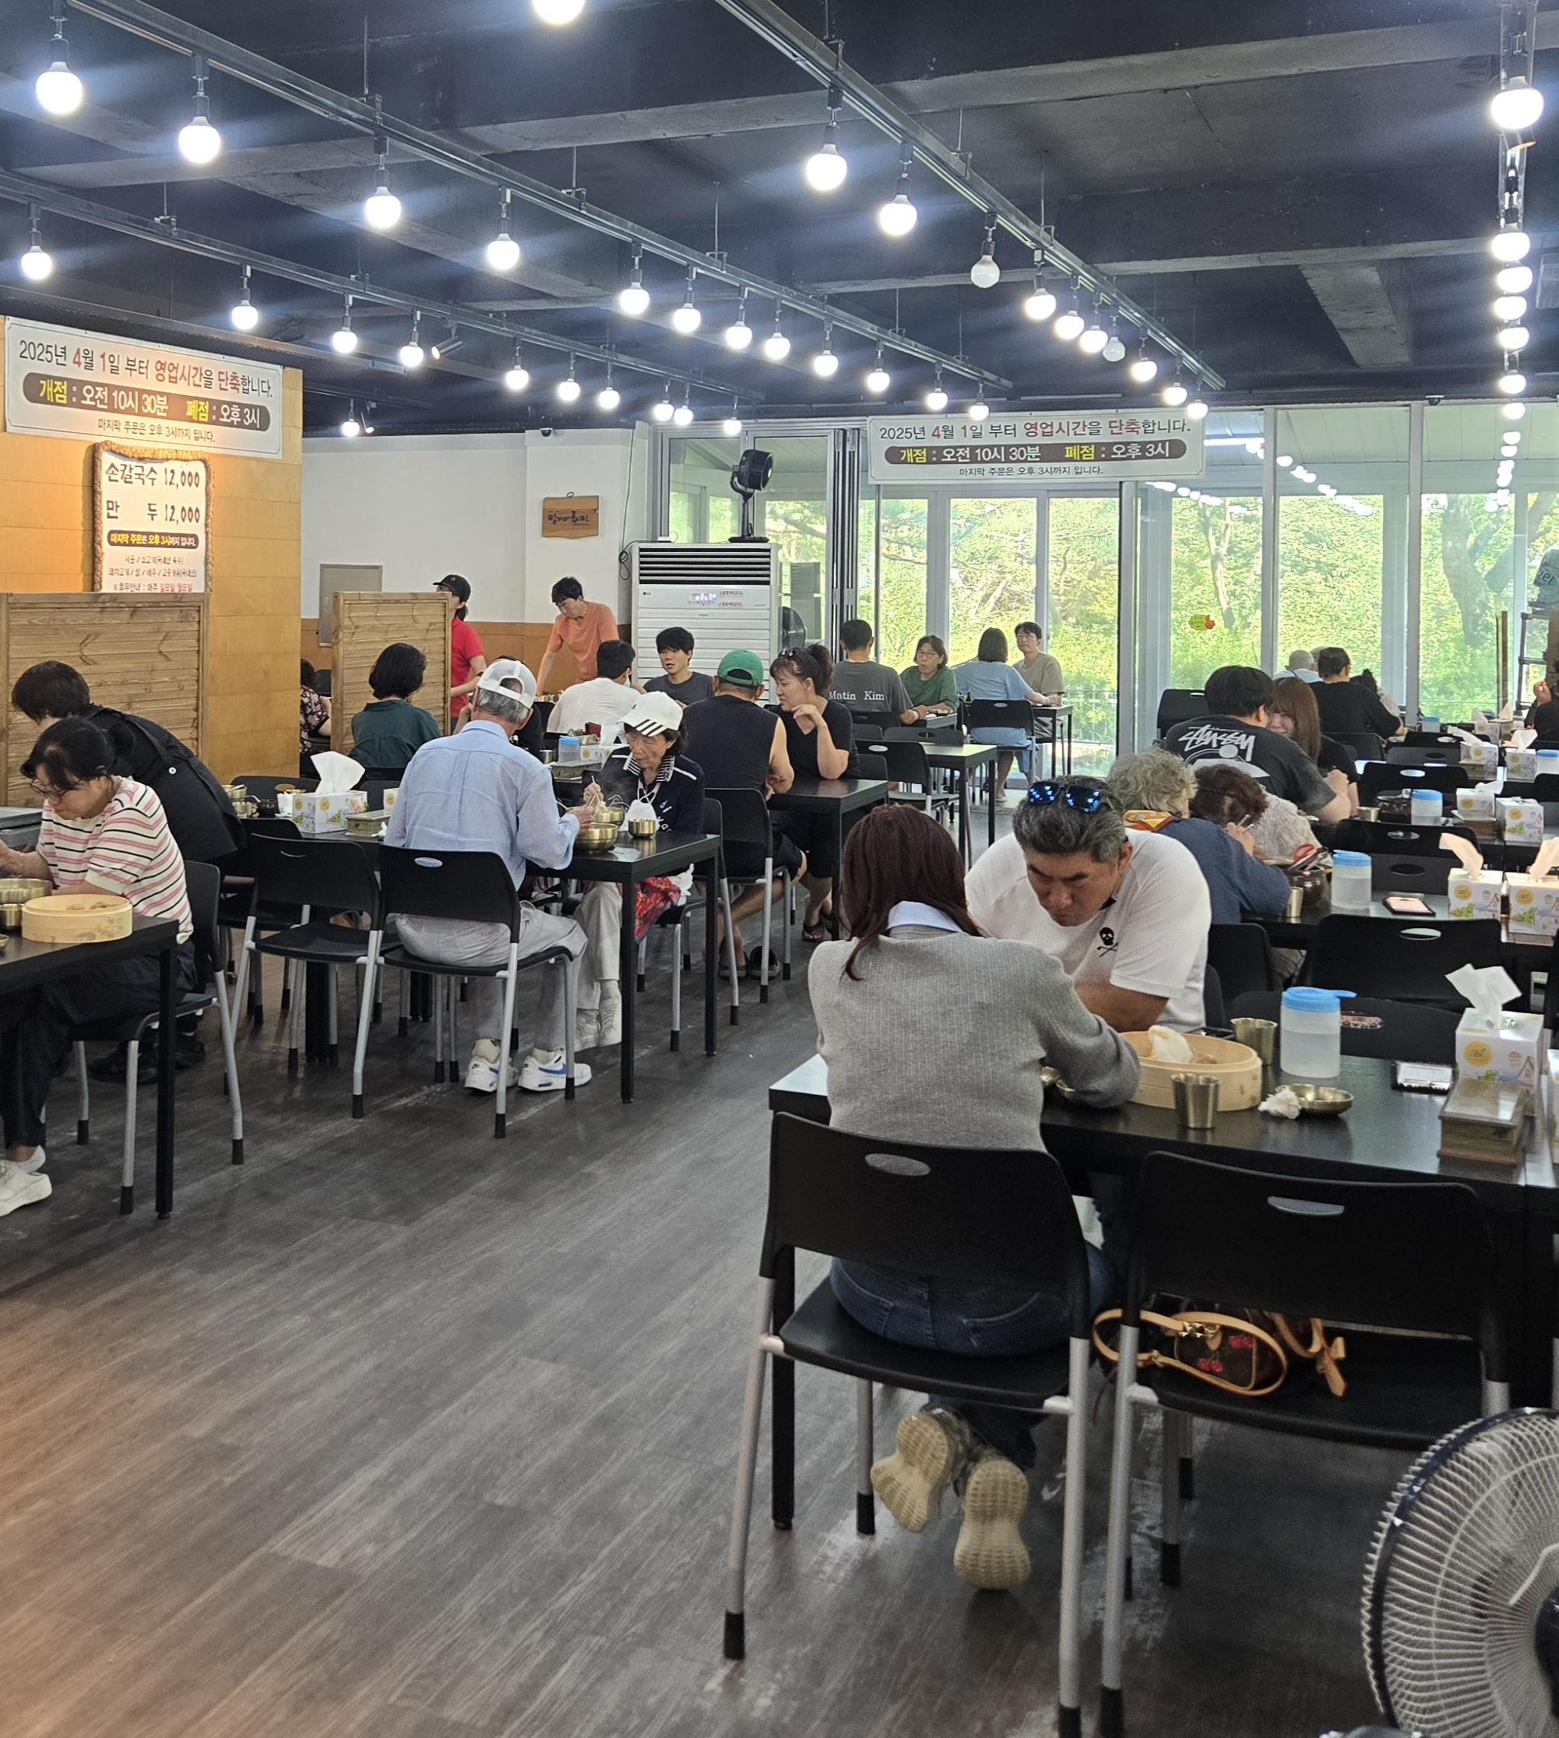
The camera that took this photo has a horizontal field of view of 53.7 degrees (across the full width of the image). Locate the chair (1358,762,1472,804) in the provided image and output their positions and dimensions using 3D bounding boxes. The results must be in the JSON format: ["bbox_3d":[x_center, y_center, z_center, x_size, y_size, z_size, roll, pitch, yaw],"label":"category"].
[{"bbox_3d":[3.142,-0.139,7.620,0.490,0.790,0.480,4,10,22],"label":"chair"}]

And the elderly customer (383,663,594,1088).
[{"bbox_3d":[-0.880,0.045,4.760,0.540,1.330,0.700,6,10,29],"label":"elderly customer"}]

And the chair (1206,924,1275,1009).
[{"bbox_3d":[1.070,0.490,4.020,0.500,0.810,0.520,3,8,21],"label":"chair"}]

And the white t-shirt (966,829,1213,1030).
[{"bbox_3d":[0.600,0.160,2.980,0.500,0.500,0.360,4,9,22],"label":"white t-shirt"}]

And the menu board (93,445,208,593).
[{"bbox_3d":[-3.400,-1.860,8.420,0.060,0.880,0.770,4,8,23],"label":"menu board"}]

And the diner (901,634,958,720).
[{"bbox_3d":[1.020,-0.935,10.600,0.480,1.250,0.700,4,8,25],"label":"diner"}]

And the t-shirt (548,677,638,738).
[{"bbox_3d":[-1.015,-0.770,8.500,0.500,0.580,0.300,3,8,20],"label":"t-shirt"}]

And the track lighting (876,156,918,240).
[{"bbox_3d":[0.340,-1.942,4.450,0.103,0.235,0.103,3,8,22],"label":"track lighting"}]

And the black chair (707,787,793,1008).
[{"bbox_3d":[-0.210,0.068,5.920,0.490,0.800,0.500,3,9,20],"label":"black chair"}]

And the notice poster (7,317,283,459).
[{"bbox_3d":[-3.900,-2.960,9.680,0.020,0.630,2.250,4,9,22],"label":"notice poster"}]

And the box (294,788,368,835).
[{"bbox_3d":[-1.567,-0.203,5.373,0.138,0.120,0.205,8,11,38],"label":"box"}]

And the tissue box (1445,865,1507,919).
[{"bbox_3d":[1.840,0.079,4.080,0.123,0.120,0.190,4,8,23],"label":"tissue box"}]

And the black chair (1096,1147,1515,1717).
[{"bbox_3d":[0.785,0.800,2.258,0.500,0.810,0.470,4,8,23],"label":"black chair"}]

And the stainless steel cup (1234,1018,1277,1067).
[{"bbox_3d":[0.823,0.299,2.665,0.073,0.070,0.073,4,9,25],"label":"stainless steel cup"}]

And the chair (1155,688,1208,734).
[{"bbox_3d":[2.430,-0.625,8.750,0.490,0.800,0.500,4,9,25],"label":"chair"}]

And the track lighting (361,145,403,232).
[{"bbox_3d":[-1.084,-1.858,4.200,0.100,0.240,0.100,1,9,0],"label":"track lighting"}]

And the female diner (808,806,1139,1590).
[{"bbox_3d":[0.330,0.520,2.580,0.480,1.240,0.700,3,8,22],"label":"female diner"}]

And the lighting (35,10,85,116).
[{"bbox_3d":[-1.520,-1.700,3.250,0.092,0.210,0.092,4,8,23],"label":"lighting"}]

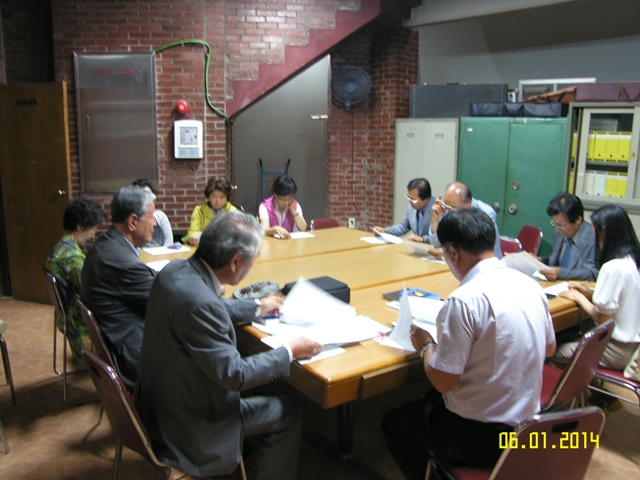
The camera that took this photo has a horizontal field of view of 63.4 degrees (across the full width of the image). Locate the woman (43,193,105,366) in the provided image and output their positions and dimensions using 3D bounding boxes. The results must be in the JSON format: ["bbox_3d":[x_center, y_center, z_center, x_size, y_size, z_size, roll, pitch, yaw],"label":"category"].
[{"bbox_3d":[-1.386,0.329,3.354,0.720,1.200,0.480,-6,13,-34],"label":"woman"}]

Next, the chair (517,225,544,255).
[{"bbox_3d":[1.915,0.276,5.032,0.530,0.800,0.460,-4,12,-25],"label":"chair"}]

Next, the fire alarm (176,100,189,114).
[{"bbox_3d":[-1.341,-1.290,5.050,0.130,0.130,0.060,0,11,-4],"label":"fire alarm"}]

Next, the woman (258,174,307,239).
[{"bbox_3d":[-0.310,0.015,5.011,0.480,1.250,0.720,-4,12,-24],"label":"woman"}]

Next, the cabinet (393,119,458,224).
[{"bbox_3d":[1.282,-0.475,5.748,0.780,1.760,0.450,9,14,37],"label":"cabinet"}]

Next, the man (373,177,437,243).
[{"bbox_3d":[0.717,0.113,4.088,0.700,1.220,0.520,-7,13,-34],"label":"man"}]

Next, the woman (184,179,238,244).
[{"bbox_3d":[-0.902,0.092,4.549,0.500,1.240,0.720,-5,12,-27],"label":"woman"}]

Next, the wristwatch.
[{"bbox_3d":[0.335,0.338,1.600,0.050,0.055,0.050,-3,12,-20],"label":"wristwatch"}]

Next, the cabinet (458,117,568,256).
[{"bbox_3d":[2.163,-0.386,5.787,1.150,1.830,0.450,11,14,42],"label":"cabinet"}]

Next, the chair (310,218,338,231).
[{"bbox_3d":[0.137,0.188,5.327,0.460,0.800,0.530,-6,13,-31],"label":"chair"}]

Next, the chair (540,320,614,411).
[{"bbox_3d":[1.027,0.736,2.507,0.460,0.800,0.530,-7,14,-38],"label":"chair"}]

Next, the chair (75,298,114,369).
[{"bbox_3d":[-0.828,0.634,2.391,0.520,0.810,0.460,-7,13,-34],"label":"chair"}]

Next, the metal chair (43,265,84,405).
[{"bbox_3d":[-1.450,0.535,3.332,0.530,0.800,0.470,-6,13,-32],"label":"metal chair"}]

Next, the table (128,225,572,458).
[{"bbox_3d":[0.111,0.535,3.123,1.820,0.740,2.300,-7,13,-34],"label":"table"}]

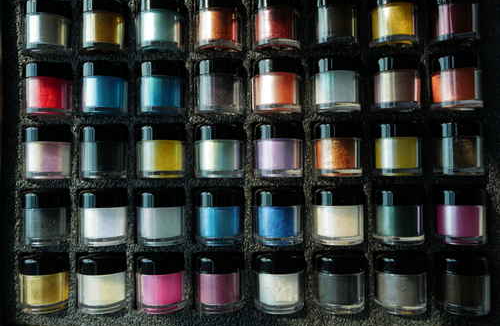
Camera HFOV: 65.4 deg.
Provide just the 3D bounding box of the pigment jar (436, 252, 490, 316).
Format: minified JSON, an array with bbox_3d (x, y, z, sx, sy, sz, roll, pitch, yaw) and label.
[{"bbox_3d":[0.143,0.080,0.265,0.034,0.034,0.037,-1,88,2],"label":"pigment jar"}]

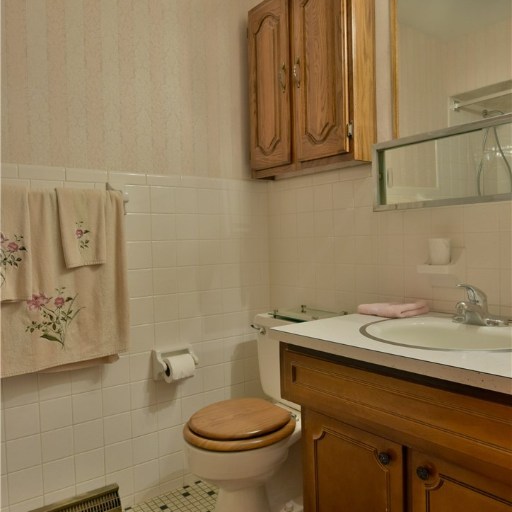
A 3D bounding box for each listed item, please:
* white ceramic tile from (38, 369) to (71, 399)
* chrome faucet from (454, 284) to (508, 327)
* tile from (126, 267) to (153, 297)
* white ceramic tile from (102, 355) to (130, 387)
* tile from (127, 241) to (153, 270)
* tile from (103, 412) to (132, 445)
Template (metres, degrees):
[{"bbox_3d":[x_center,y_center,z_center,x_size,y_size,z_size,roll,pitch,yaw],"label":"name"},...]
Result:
[{"bbox_3d":[-0.711,0.449,1.585,0.108,0.108,0.010,-3,3,-38],"label":"white ceramic tile"},{"bbox_3d":[0.597,0.135,1.231,0.165,0.118,0.152,-3,1,-39],"label":"chrome faucet"},{"bbox_3d":[-0.457,0.110,1.762,0.107,0.107,0.009,-3,2,-37],"label":"tile"},{"bbox_3d":[-0.538,0.445,1.725,0.108,0.108,0.010,-3,1,-36],"label":"white ceramic tile"},{"bbox_3d":[-0.468,-0.004,1.790,0.108,0.109,0.010,-3,2,-36],"label":"tile"},{"bbox_3d":[-0.527,0.653,1.708,0.107,0.107,0.009,-3,2,-37],"label":"tile"}]

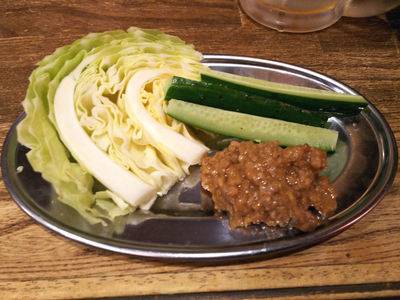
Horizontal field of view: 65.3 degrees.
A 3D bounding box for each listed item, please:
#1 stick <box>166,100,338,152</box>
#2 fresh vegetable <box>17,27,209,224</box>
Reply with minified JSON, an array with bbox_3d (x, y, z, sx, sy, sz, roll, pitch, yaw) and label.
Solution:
[{"bbox_3d":[0.029,-0.016,0.191,0.101,0.015,0.016,12,51,10],"label":"stick"},{"bbox_3d":[-0.044,-0.024,0.173,0.100,0.052,0.096,37,59,27],"label":"fresh vegetable"}]

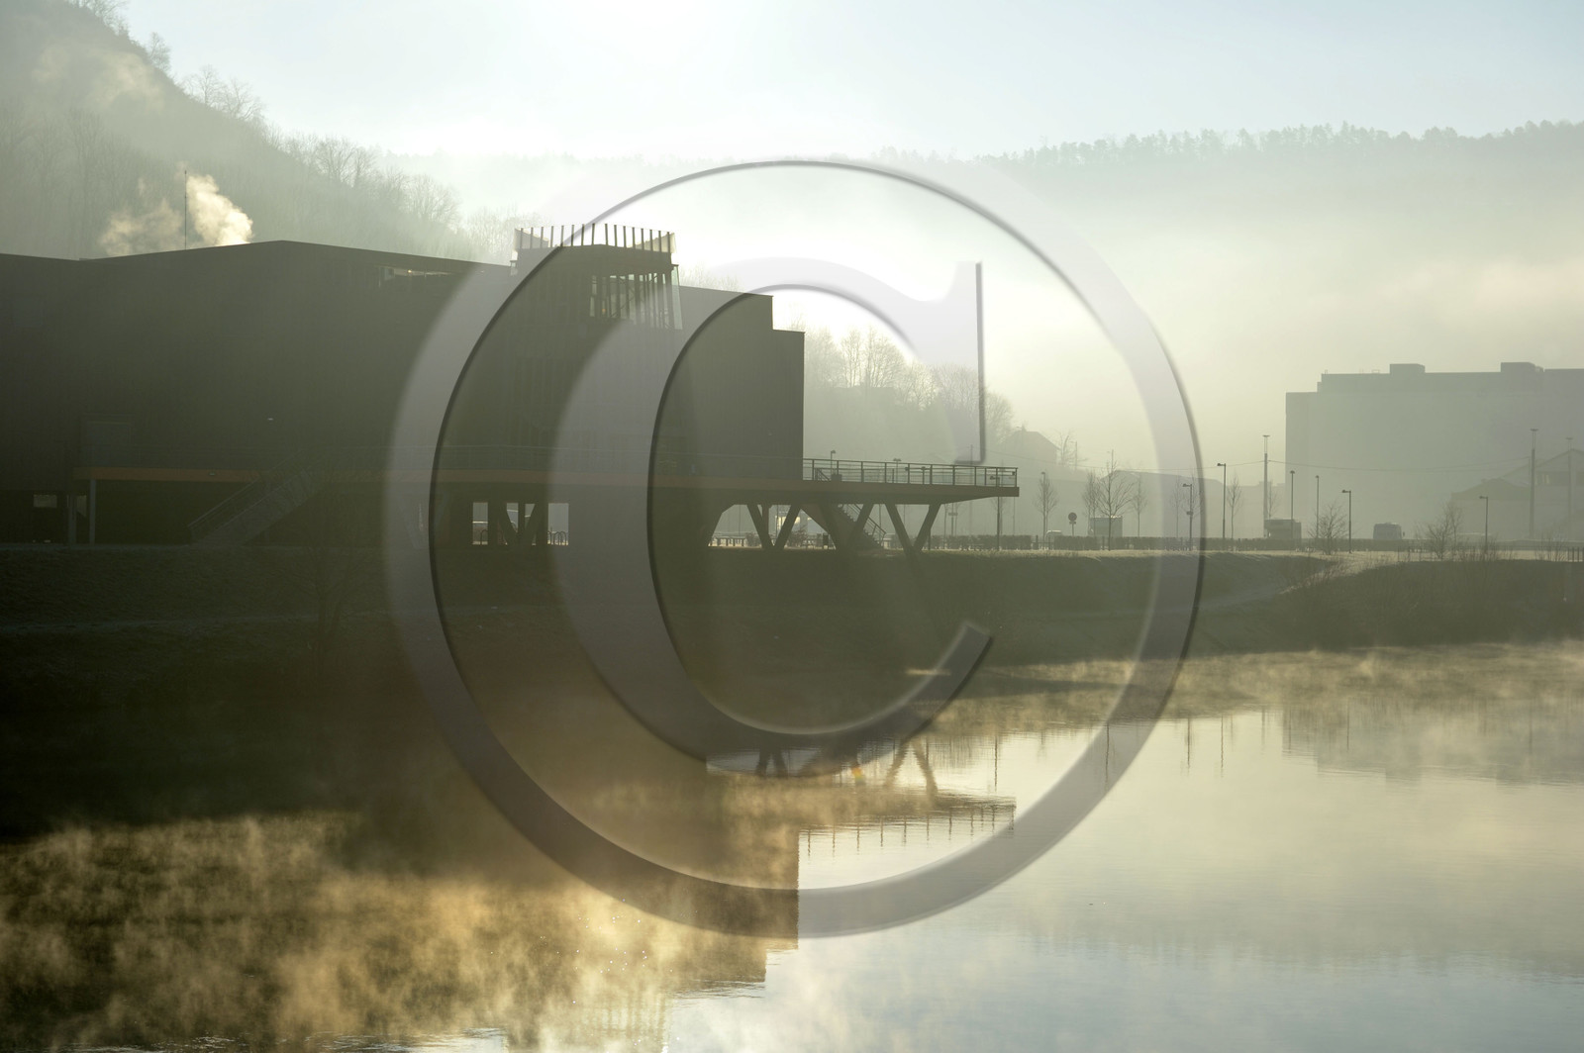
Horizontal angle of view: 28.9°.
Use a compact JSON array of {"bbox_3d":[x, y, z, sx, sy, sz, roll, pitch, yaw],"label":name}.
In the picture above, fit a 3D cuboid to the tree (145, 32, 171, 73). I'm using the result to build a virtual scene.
[{"bbox_3d":[-131.910,-98.560,640.000,5.600,8.700,5.600,1,0,0],"label":"tree"}]

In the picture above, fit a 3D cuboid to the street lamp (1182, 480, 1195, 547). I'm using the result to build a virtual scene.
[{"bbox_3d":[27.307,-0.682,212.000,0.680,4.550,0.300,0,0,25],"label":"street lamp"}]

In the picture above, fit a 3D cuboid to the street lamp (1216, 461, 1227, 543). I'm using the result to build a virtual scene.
[{"bbox_3d":[33.150,-1.500,237.000,0.750,6.600,0.250,0,0,18],"label":"street lamp"}]

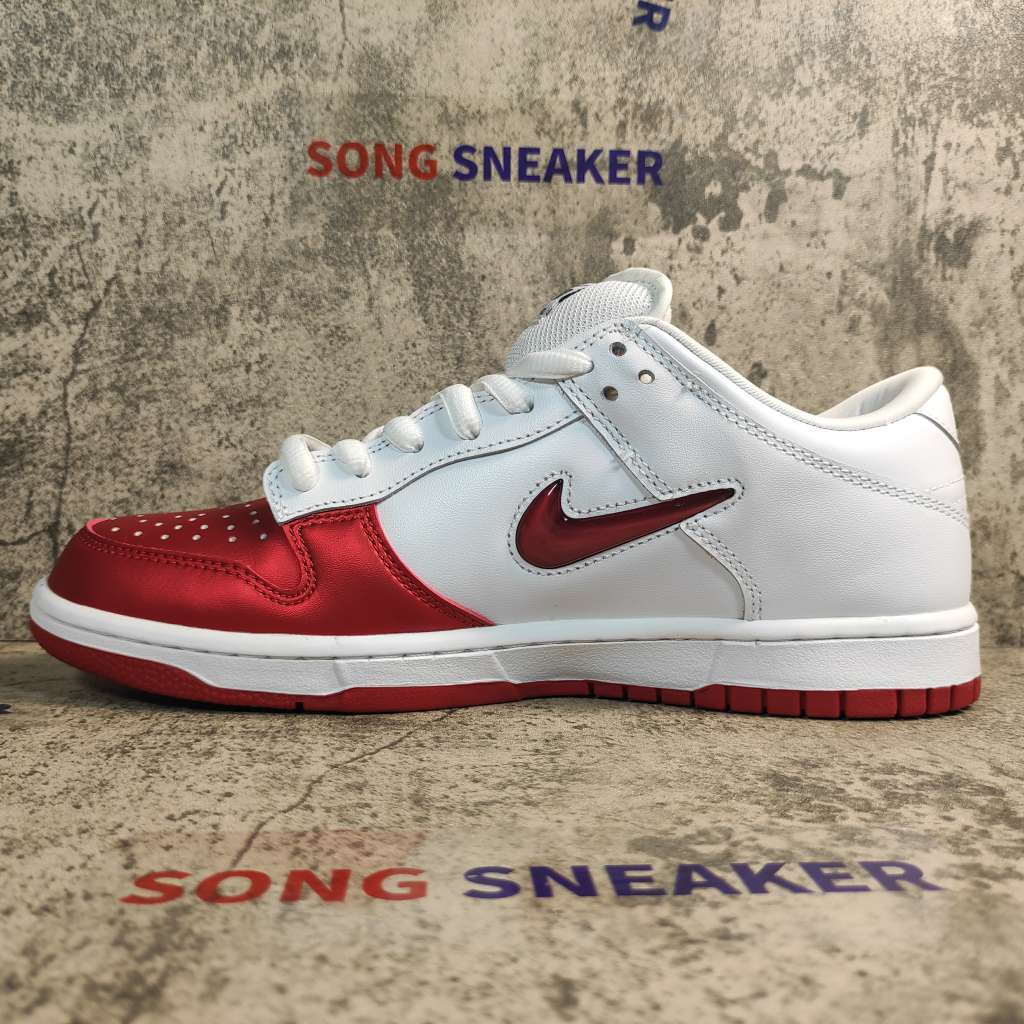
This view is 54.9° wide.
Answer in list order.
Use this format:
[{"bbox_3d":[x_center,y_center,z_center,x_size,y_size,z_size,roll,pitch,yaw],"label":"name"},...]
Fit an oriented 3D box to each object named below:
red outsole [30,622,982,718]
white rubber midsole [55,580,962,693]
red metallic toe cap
[{"bbox_3d":[-0.006,0.044,0.321,0.299,0.021,0.107,1,3,4],"label":"red outsole"},{"bbox_3d":[-0.006,0.035,0.320,0.299,0.029,0.107,1,3,4],"label":"white rubber midsole"},{"bbox_3d":[-0.076,0.013,0.324,0.145,0.039,0.101,1,3,4],"label":"red metallic toe cap"}]

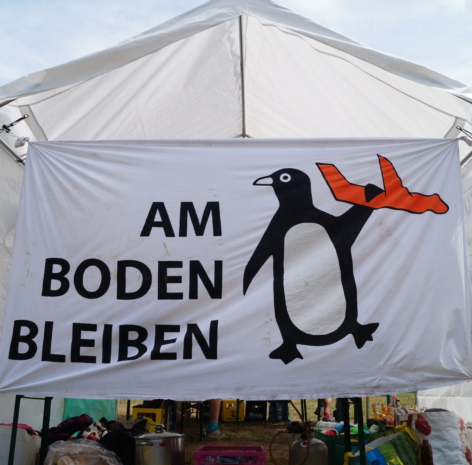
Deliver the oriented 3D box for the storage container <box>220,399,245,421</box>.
[{"bbox_3d":[-0.023,2.465,7.270,0.300,0.275,0.400,0,-13,0],"label":"storage container"}]

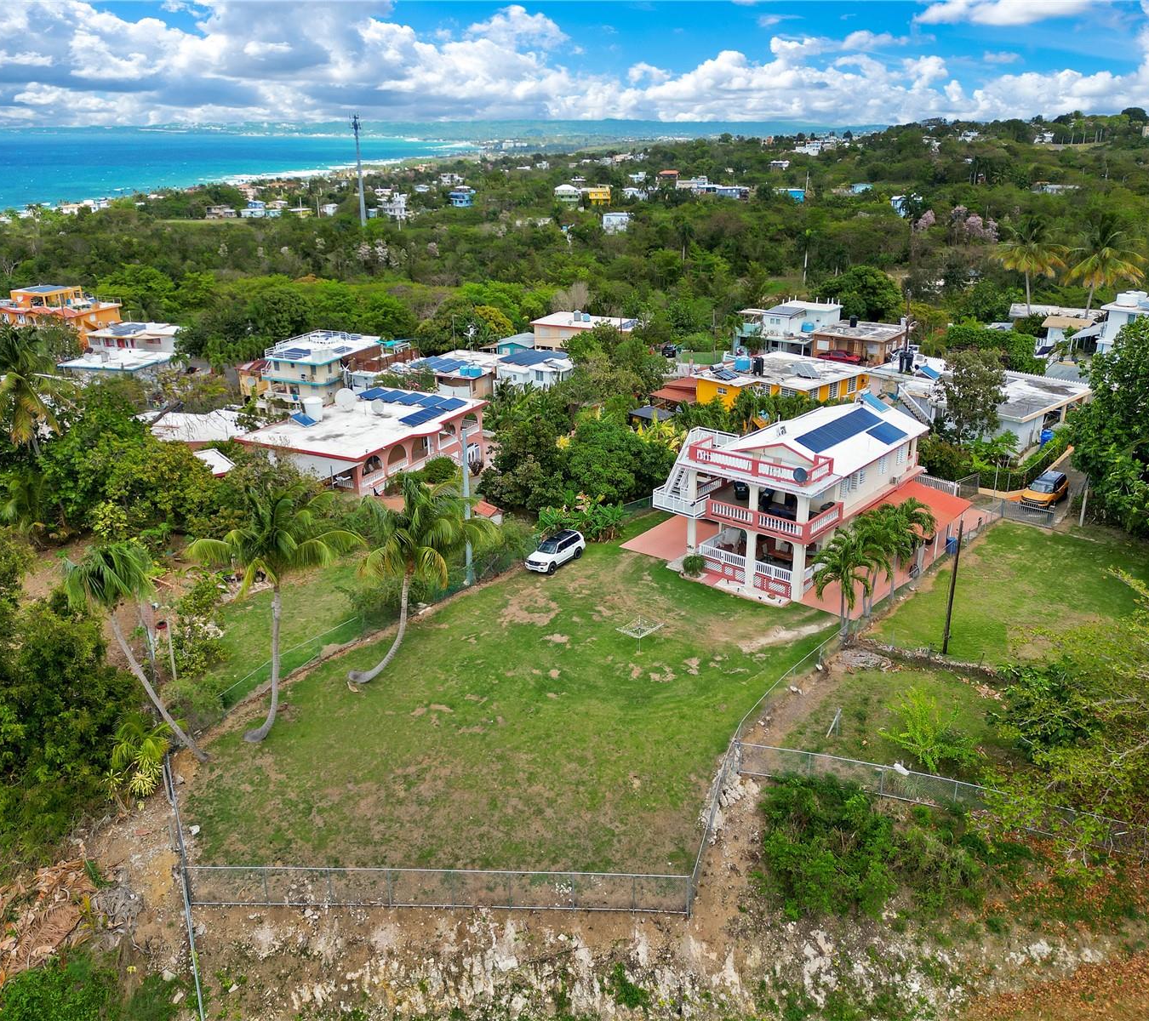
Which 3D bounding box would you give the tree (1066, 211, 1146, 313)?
[{"bbox_3d":[59.618,-26.296,107.001,8.943,14.168,8.943,12,25,26],"label":"tree"}]

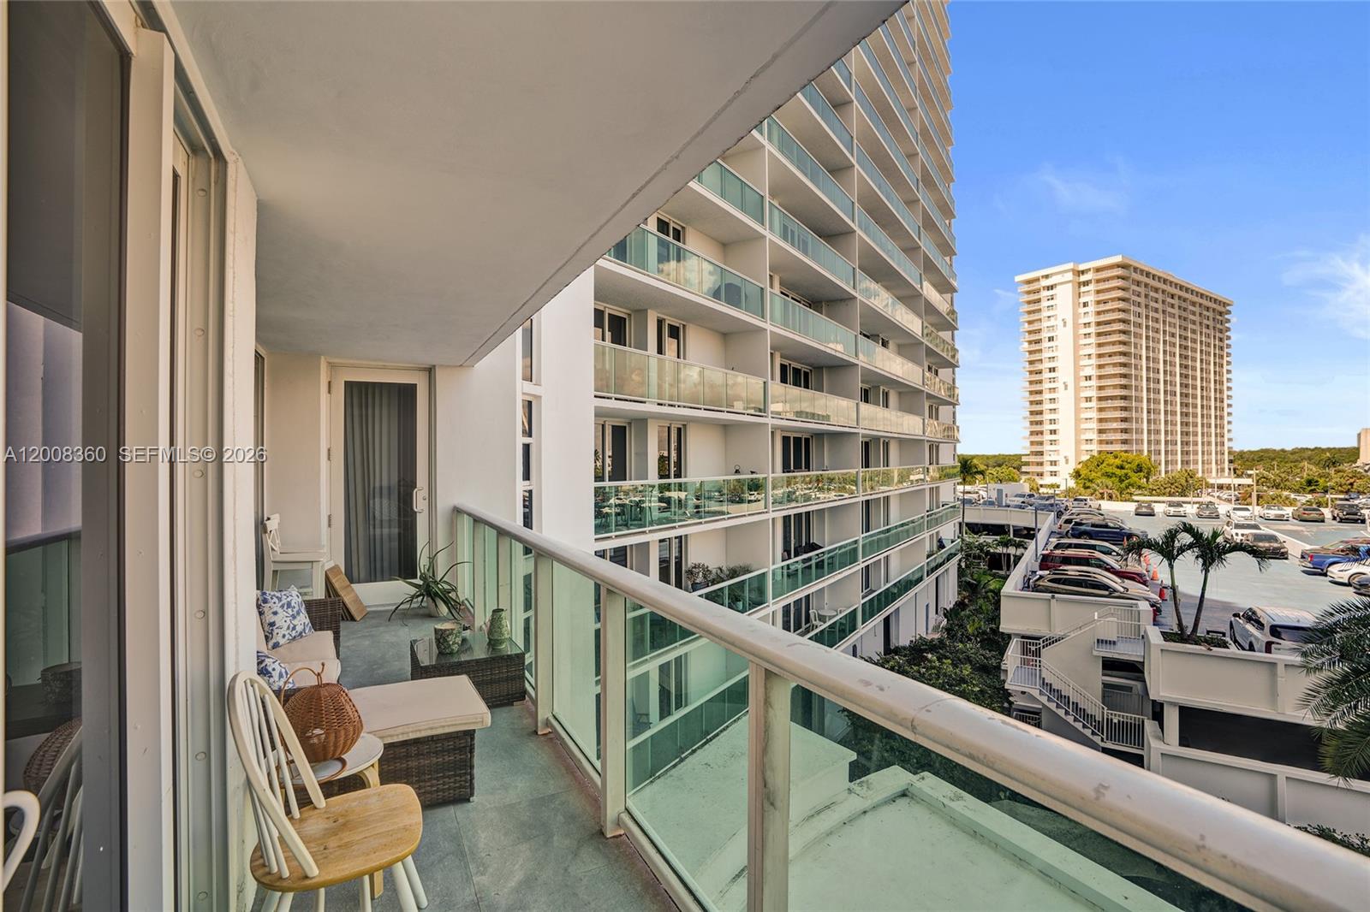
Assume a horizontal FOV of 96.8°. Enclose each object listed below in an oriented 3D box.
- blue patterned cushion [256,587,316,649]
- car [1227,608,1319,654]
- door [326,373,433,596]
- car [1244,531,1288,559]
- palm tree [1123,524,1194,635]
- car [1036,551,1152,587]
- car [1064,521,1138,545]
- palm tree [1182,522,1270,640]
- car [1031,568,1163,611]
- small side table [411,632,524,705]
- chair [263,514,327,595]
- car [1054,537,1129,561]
[{"bbox_3d":[-2.600,1.035,3.940,0.130,0.370,0.370,-20,-2,4],"label":"blue patterned cushion"},{"bbox_3d":[20.260,6.160,20.660,1.950,1.780,4.950,0,0,34],"label":"car"},{"bbox_3d":[-3.070,0.310,6.150,0.940,2.400,0.080,0,0,-27],"label":"door"},{"bbox_3d":[41.760,6.390,43.730,1.830,1.450,4.700,0,0,34],"label":"car"},{"bbox_3d":[14.440,3.759,18.600,1.950,3.250,1.950,-1,0,34],"label":"palm tree"},{"bbox_3d":[22.050,6.180,32.930,4.950,1.800,1.940,0,0,34],"label":"car"},{"bbox_3d":[31.523,5.806,45.500,4.850,1.700,1.920,-1,0,34],"label":"car"},{"bbox_3d":[19.600,4.550,22.100,2.500,4.300,2.500,0,0,34],"label":"palm tree"},{"bbox_3d":[17.643,5.783,26.300,4.650,1.620,1.850,-1,0,34],"label":"car"},{"bbox_3d":[-1.399,1.372,3.893,0.590,0.320,0.600,0,0,-28],"label":"small side table"},{"bbox_3d":[-3.490,1.047,5.459,0.450,1.010,0.440,0,0,-24],"label":"chair"},{"bbox_3d":[25.030,6.160,37.200,4.950,1.800,1.930,0,0,34],"label":"car"}]

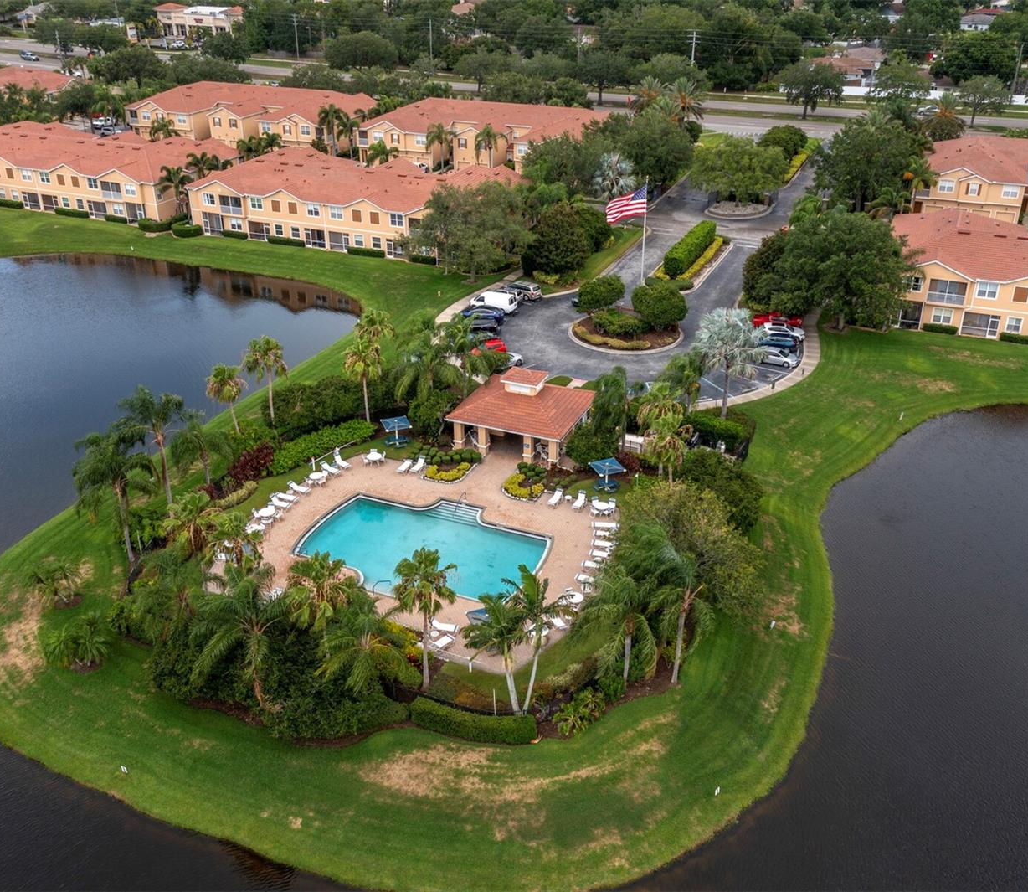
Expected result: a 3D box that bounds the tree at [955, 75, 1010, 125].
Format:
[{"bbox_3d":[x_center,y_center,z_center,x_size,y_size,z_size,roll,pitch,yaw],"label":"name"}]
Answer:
[{"bbox_3d":[90.620,-66.520,201.660,9.690,9.200,9.690,-1,29,0],"label":"tree"}]

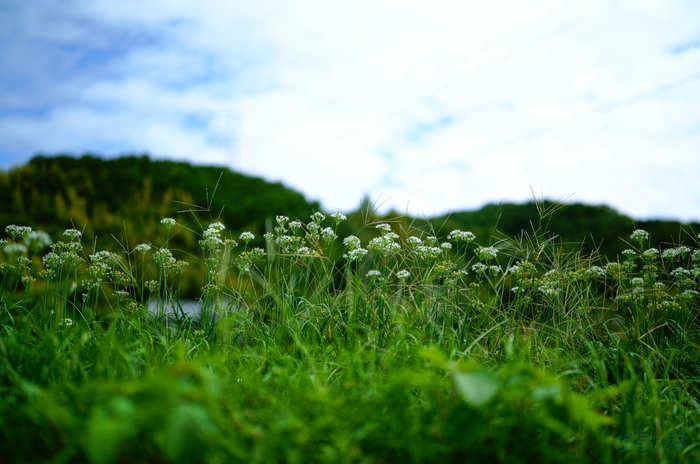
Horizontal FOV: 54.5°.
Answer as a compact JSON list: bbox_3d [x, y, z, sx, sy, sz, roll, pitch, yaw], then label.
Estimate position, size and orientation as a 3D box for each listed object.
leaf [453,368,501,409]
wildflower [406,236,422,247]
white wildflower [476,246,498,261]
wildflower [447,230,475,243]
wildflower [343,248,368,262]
[{"bbox_3d":[0.196,0.242,1.050,0.072,0.060,0.045,0,0,0],"label":"leaf"},{"bbox_3d":[0.190,0.028,2.000,0.046,0.029,0.045,0,0,0],"label":"wildflower"},{"bbox_3d":[0.395,0.062,1.950,0.061,0.039,0.055,0,0,0],"label":"white wildflower"},{"bbox_3d":[0.325,0.013,2.000,0.080,0.034,0.058,0,0,0],"label":"wildflower"},{"bbox_3d":[0.016,0.068,1.950,0.072,0.039,0.058,0,0,0],"label":"wildflower"}]

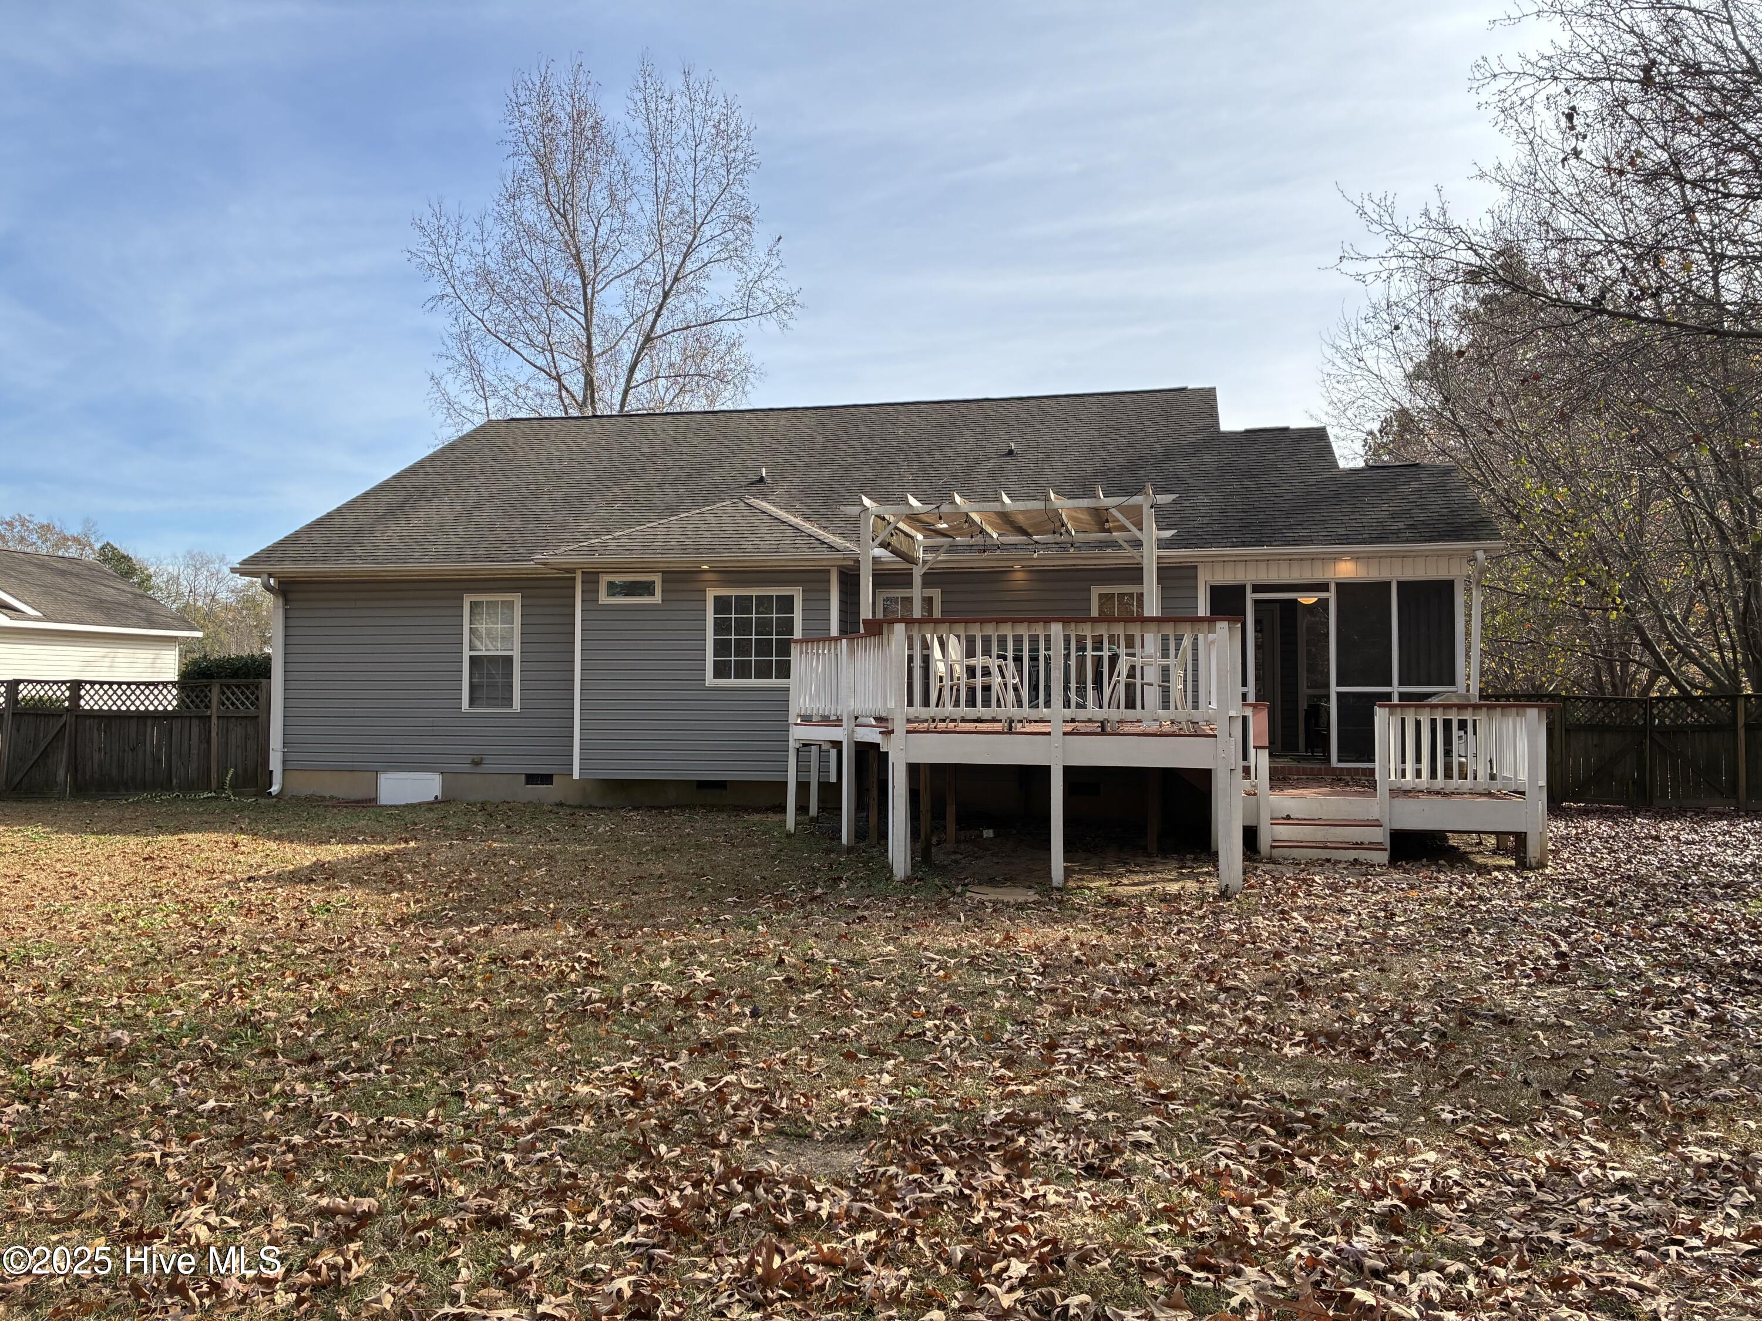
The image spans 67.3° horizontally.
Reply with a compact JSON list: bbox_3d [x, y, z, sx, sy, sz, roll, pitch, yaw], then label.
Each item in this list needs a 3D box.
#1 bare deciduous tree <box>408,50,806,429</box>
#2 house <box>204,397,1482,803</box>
[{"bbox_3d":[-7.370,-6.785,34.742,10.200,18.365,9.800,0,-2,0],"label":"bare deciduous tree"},{"bbox_3d":[0.544,-1.304,23.456,16.700,6.770,13.500,0,-2,13],"label":"house"}]

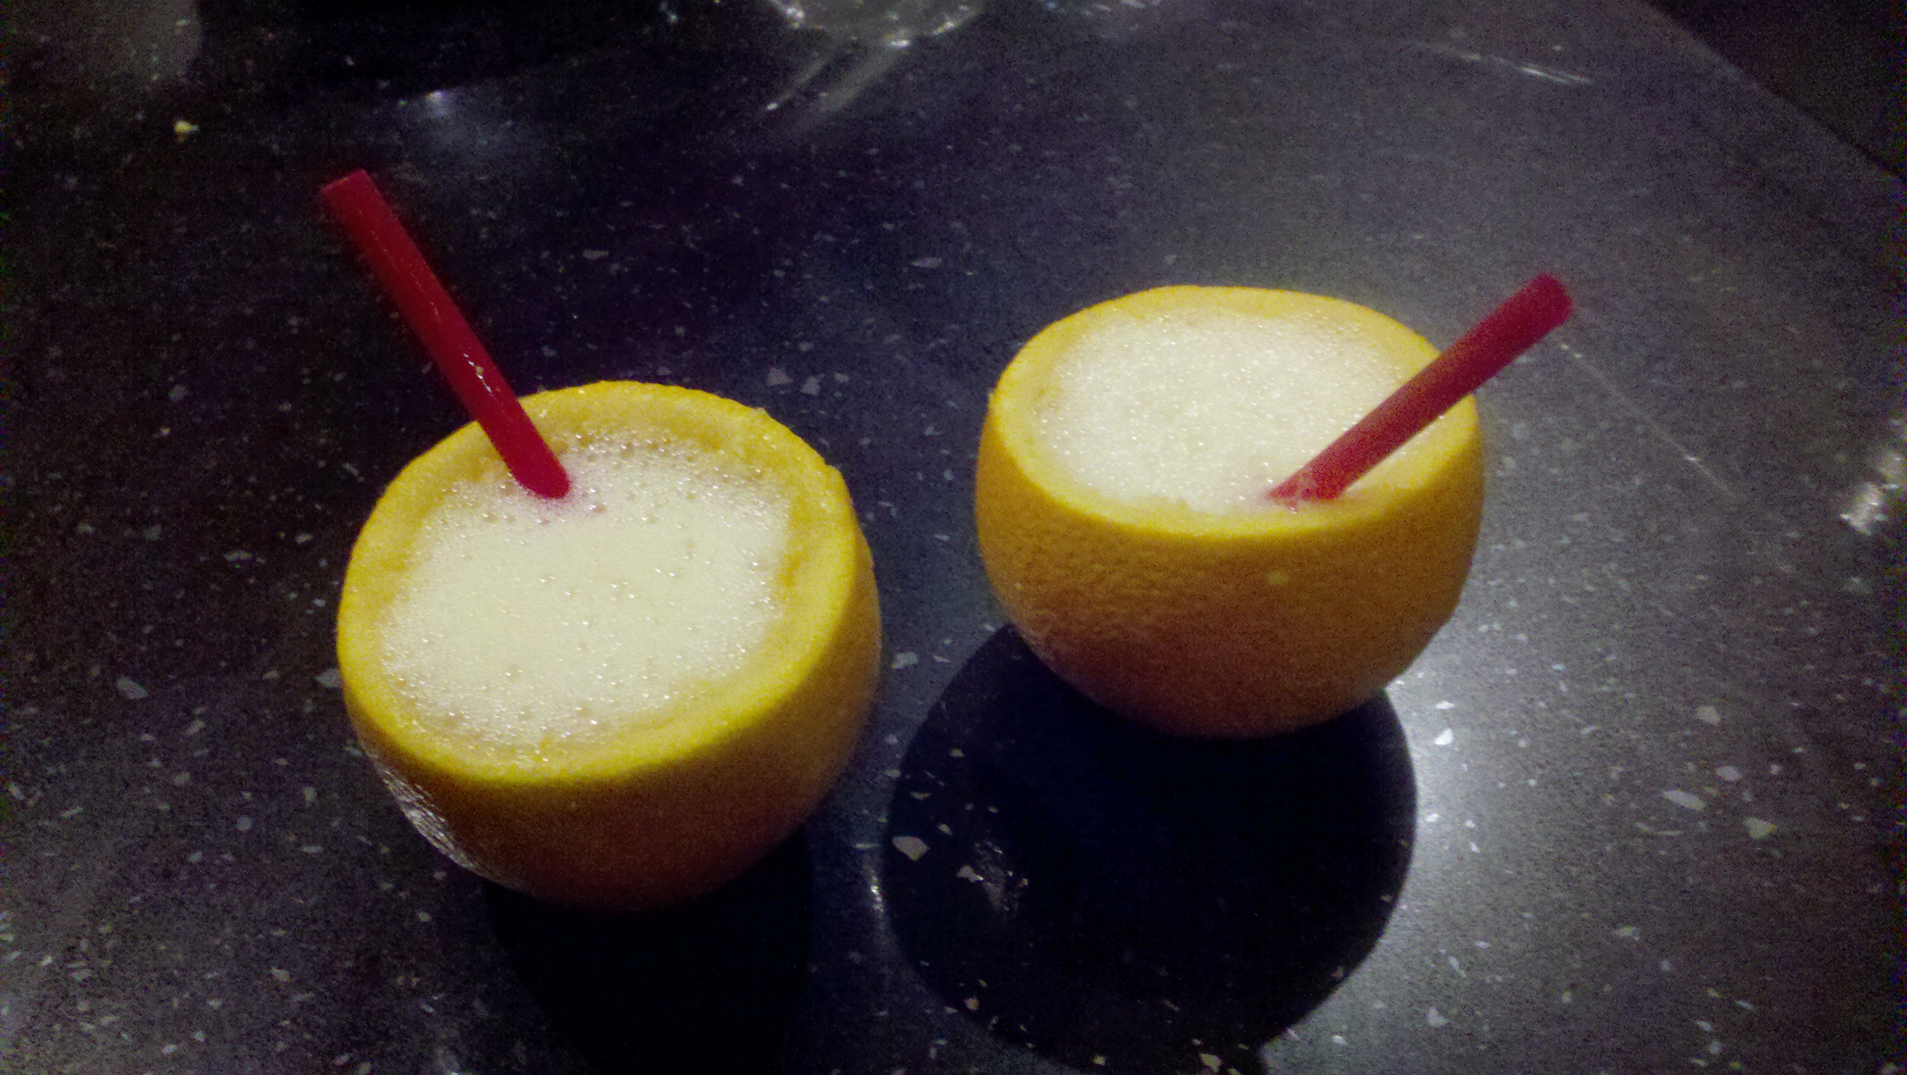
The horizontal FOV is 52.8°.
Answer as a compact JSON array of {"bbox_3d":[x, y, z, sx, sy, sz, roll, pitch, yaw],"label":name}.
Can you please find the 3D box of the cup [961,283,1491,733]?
[{"bbox_3d":[0.048,0.001,0.338,0.086,0.060,0.086,-2,38,2],"label":"cup"}]

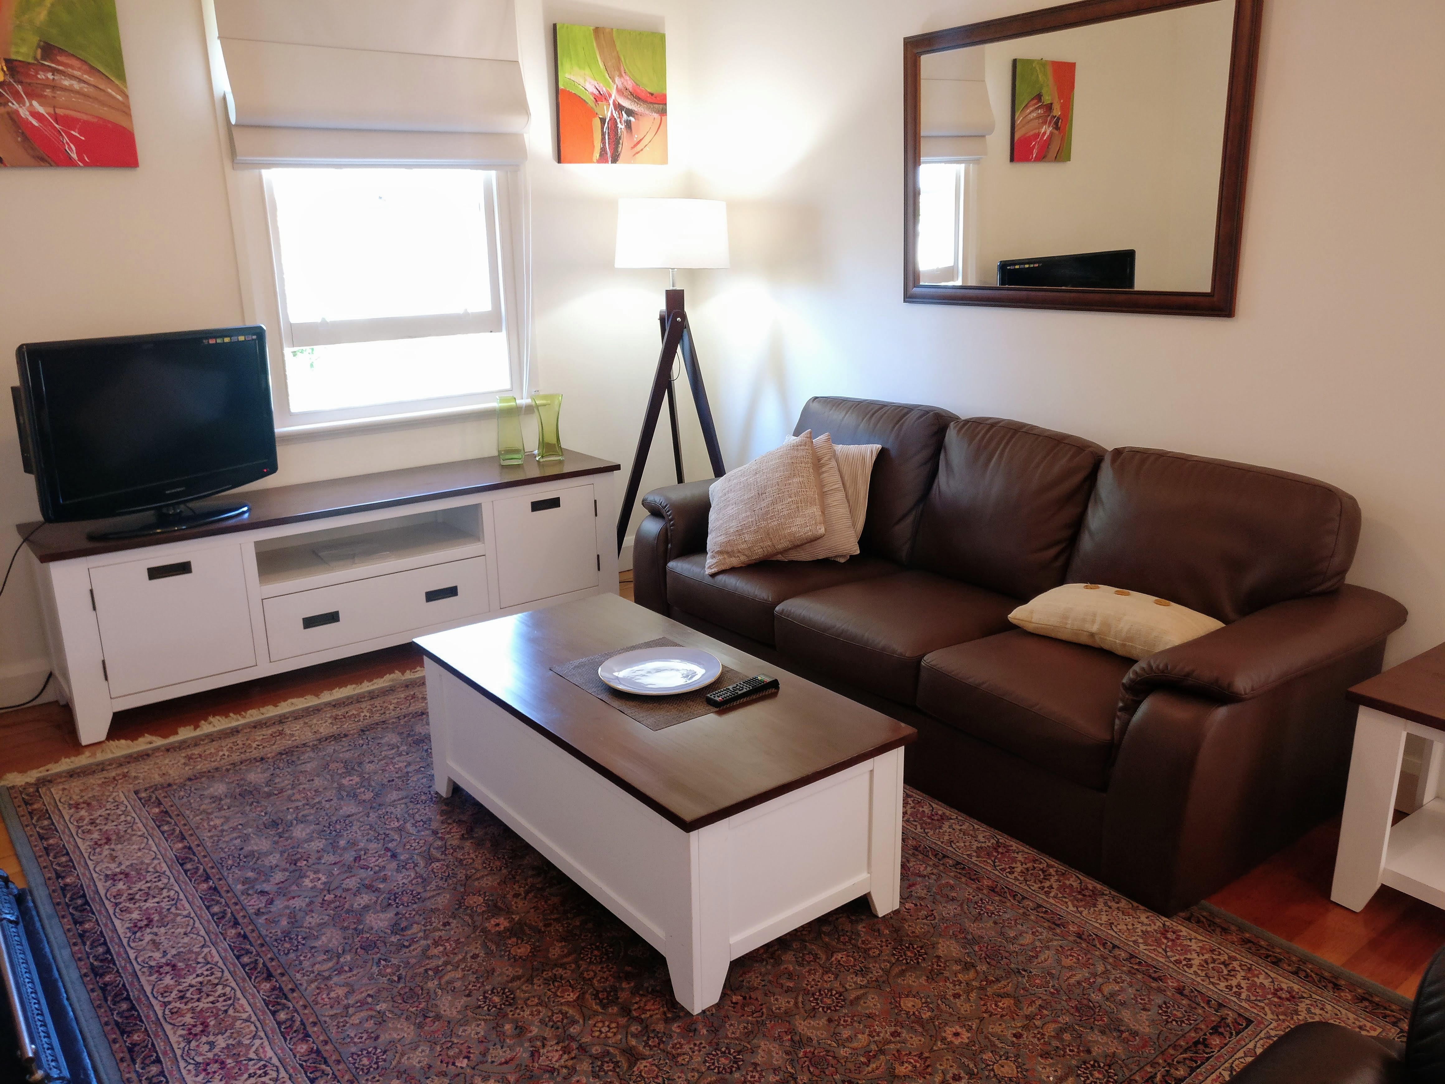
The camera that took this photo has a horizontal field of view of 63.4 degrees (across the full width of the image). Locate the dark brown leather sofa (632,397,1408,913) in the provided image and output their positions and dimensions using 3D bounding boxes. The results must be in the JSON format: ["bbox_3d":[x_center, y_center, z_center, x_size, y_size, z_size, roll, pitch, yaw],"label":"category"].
[{"bbox_3d":[0.678,0.125,3.481,0.887,0.887,2.196,-12,20,-35],"label":"dark brown leather sofa"}]

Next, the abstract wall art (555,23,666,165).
[{"bbox_3d":[-0.425,-1.732,4.561,0.491,0.493,0.040,-12,20,-35],"label":"abstract wall art"}]

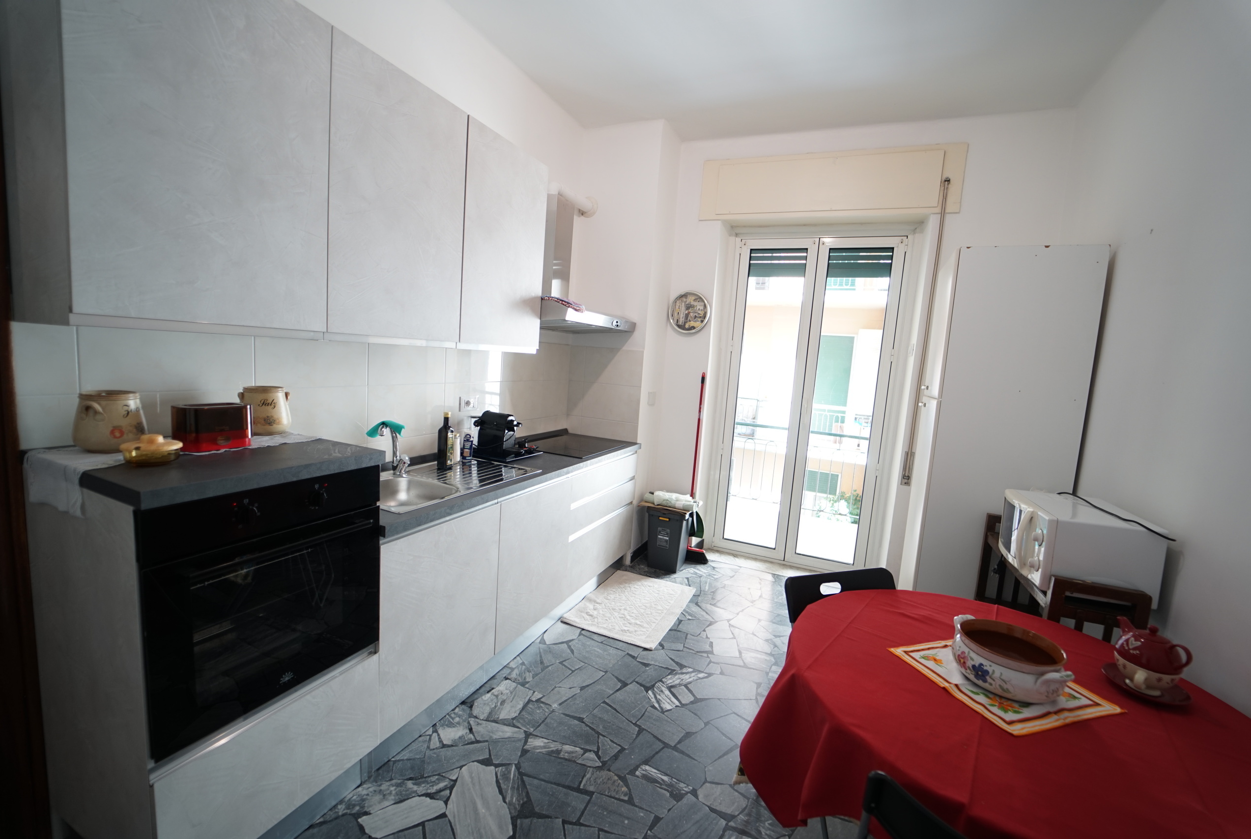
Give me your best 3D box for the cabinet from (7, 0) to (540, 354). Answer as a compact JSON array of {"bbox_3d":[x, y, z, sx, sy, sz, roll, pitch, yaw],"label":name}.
[{"bbox_3d":[-1.002,-0.790,1.927,0.373,0.972,1.787,7,8,25],"label":"cabinet"}]

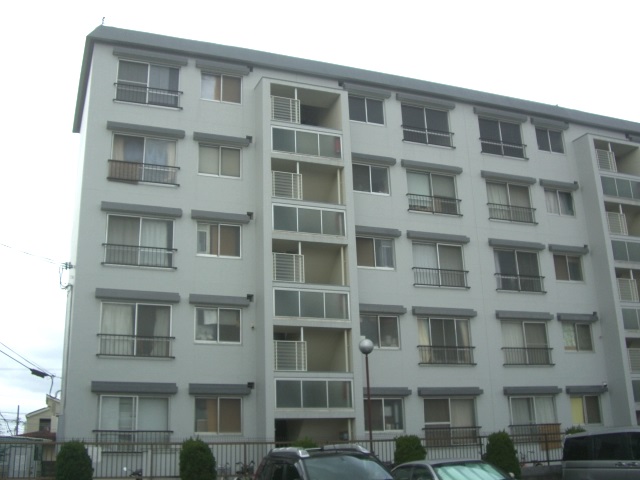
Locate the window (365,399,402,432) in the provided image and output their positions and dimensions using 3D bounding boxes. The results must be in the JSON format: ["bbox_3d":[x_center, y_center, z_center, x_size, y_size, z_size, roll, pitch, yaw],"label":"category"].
[{"bbox_3d":[2.077,5.640,22.741,1.446,1.054,0.150,5,-17,-22],"label":"window"}]

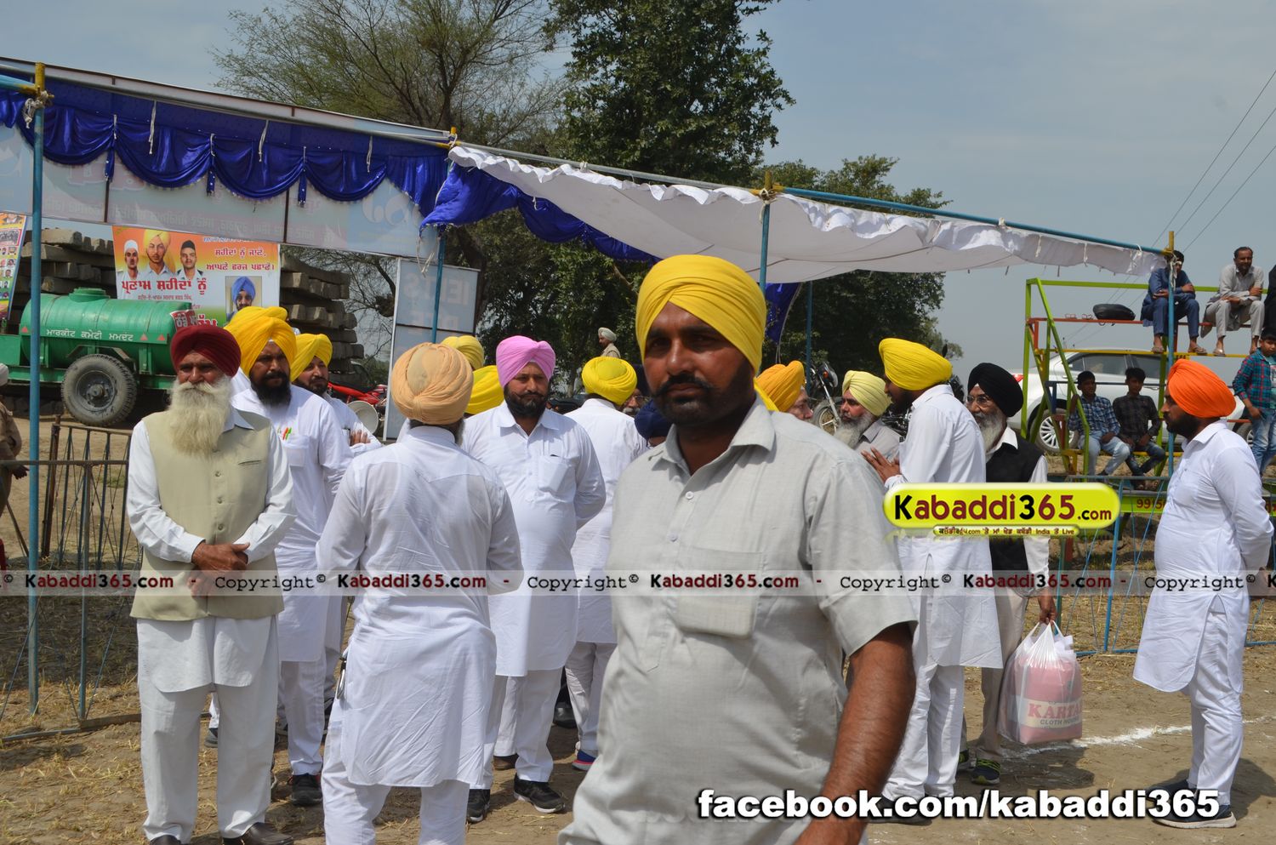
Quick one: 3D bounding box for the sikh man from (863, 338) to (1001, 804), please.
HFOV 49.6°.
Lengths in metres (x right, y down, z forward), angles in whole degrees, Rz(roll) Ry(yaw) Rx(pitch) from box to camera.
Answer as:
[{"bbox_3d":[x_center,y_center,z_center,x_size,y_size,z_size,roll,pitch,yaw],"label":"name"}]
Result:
[{"bbox_3d":[1.119,0.585,5.220,0.500,1.810,0.480,3,2,29],"label":"sikh man"}]

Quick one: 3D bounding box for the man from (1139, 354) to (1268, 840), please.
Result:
[{"bbox_3d":[2.150,0.630,5.250,0.470,1.740,0.490,1,0,5],"label":"man"}]

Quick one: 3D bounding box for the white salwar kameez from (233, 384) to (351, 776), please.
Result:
[{"bbox_3d":[-1.375,0.595,5.250,0.550,1.470,0.350,1,0,-19],"label":"white salwar kameez"}]

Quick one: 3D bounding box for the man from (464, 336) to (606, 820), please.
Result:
[{"bbox_3d":[-0.390,0.575,5.200,0.560,1.800,0.400,1,0,-10],"label":"man"}]

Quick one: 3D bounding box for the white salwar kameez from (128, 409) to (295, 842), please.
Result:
[{"bbox_3d":[-1.443,0.692,4.670,0.570,1.500,0.360,1,2,-22],"label":"white salwar kameez"}]

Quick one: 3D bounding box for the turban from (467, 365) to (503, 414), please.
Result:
[{"bbox_3d":[-0.625,-0.133,5.750,0.260,0.220,0.240,0,2,-45],"label":"turban"}]

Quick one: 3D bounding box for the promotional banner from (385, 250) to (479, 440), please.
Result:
[{"bbox_3d":[-2.808,-1.017,19.000,1.380,2.500,0.060,0,2,-43],"label":"promotional banner"}]

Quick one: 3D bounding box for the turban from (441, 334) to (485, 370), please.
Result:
[{"bbox_3d":[-0.893,-0.334,7.000,0.240,0.200,0.260,2,2,-9],"label":"turban"}]

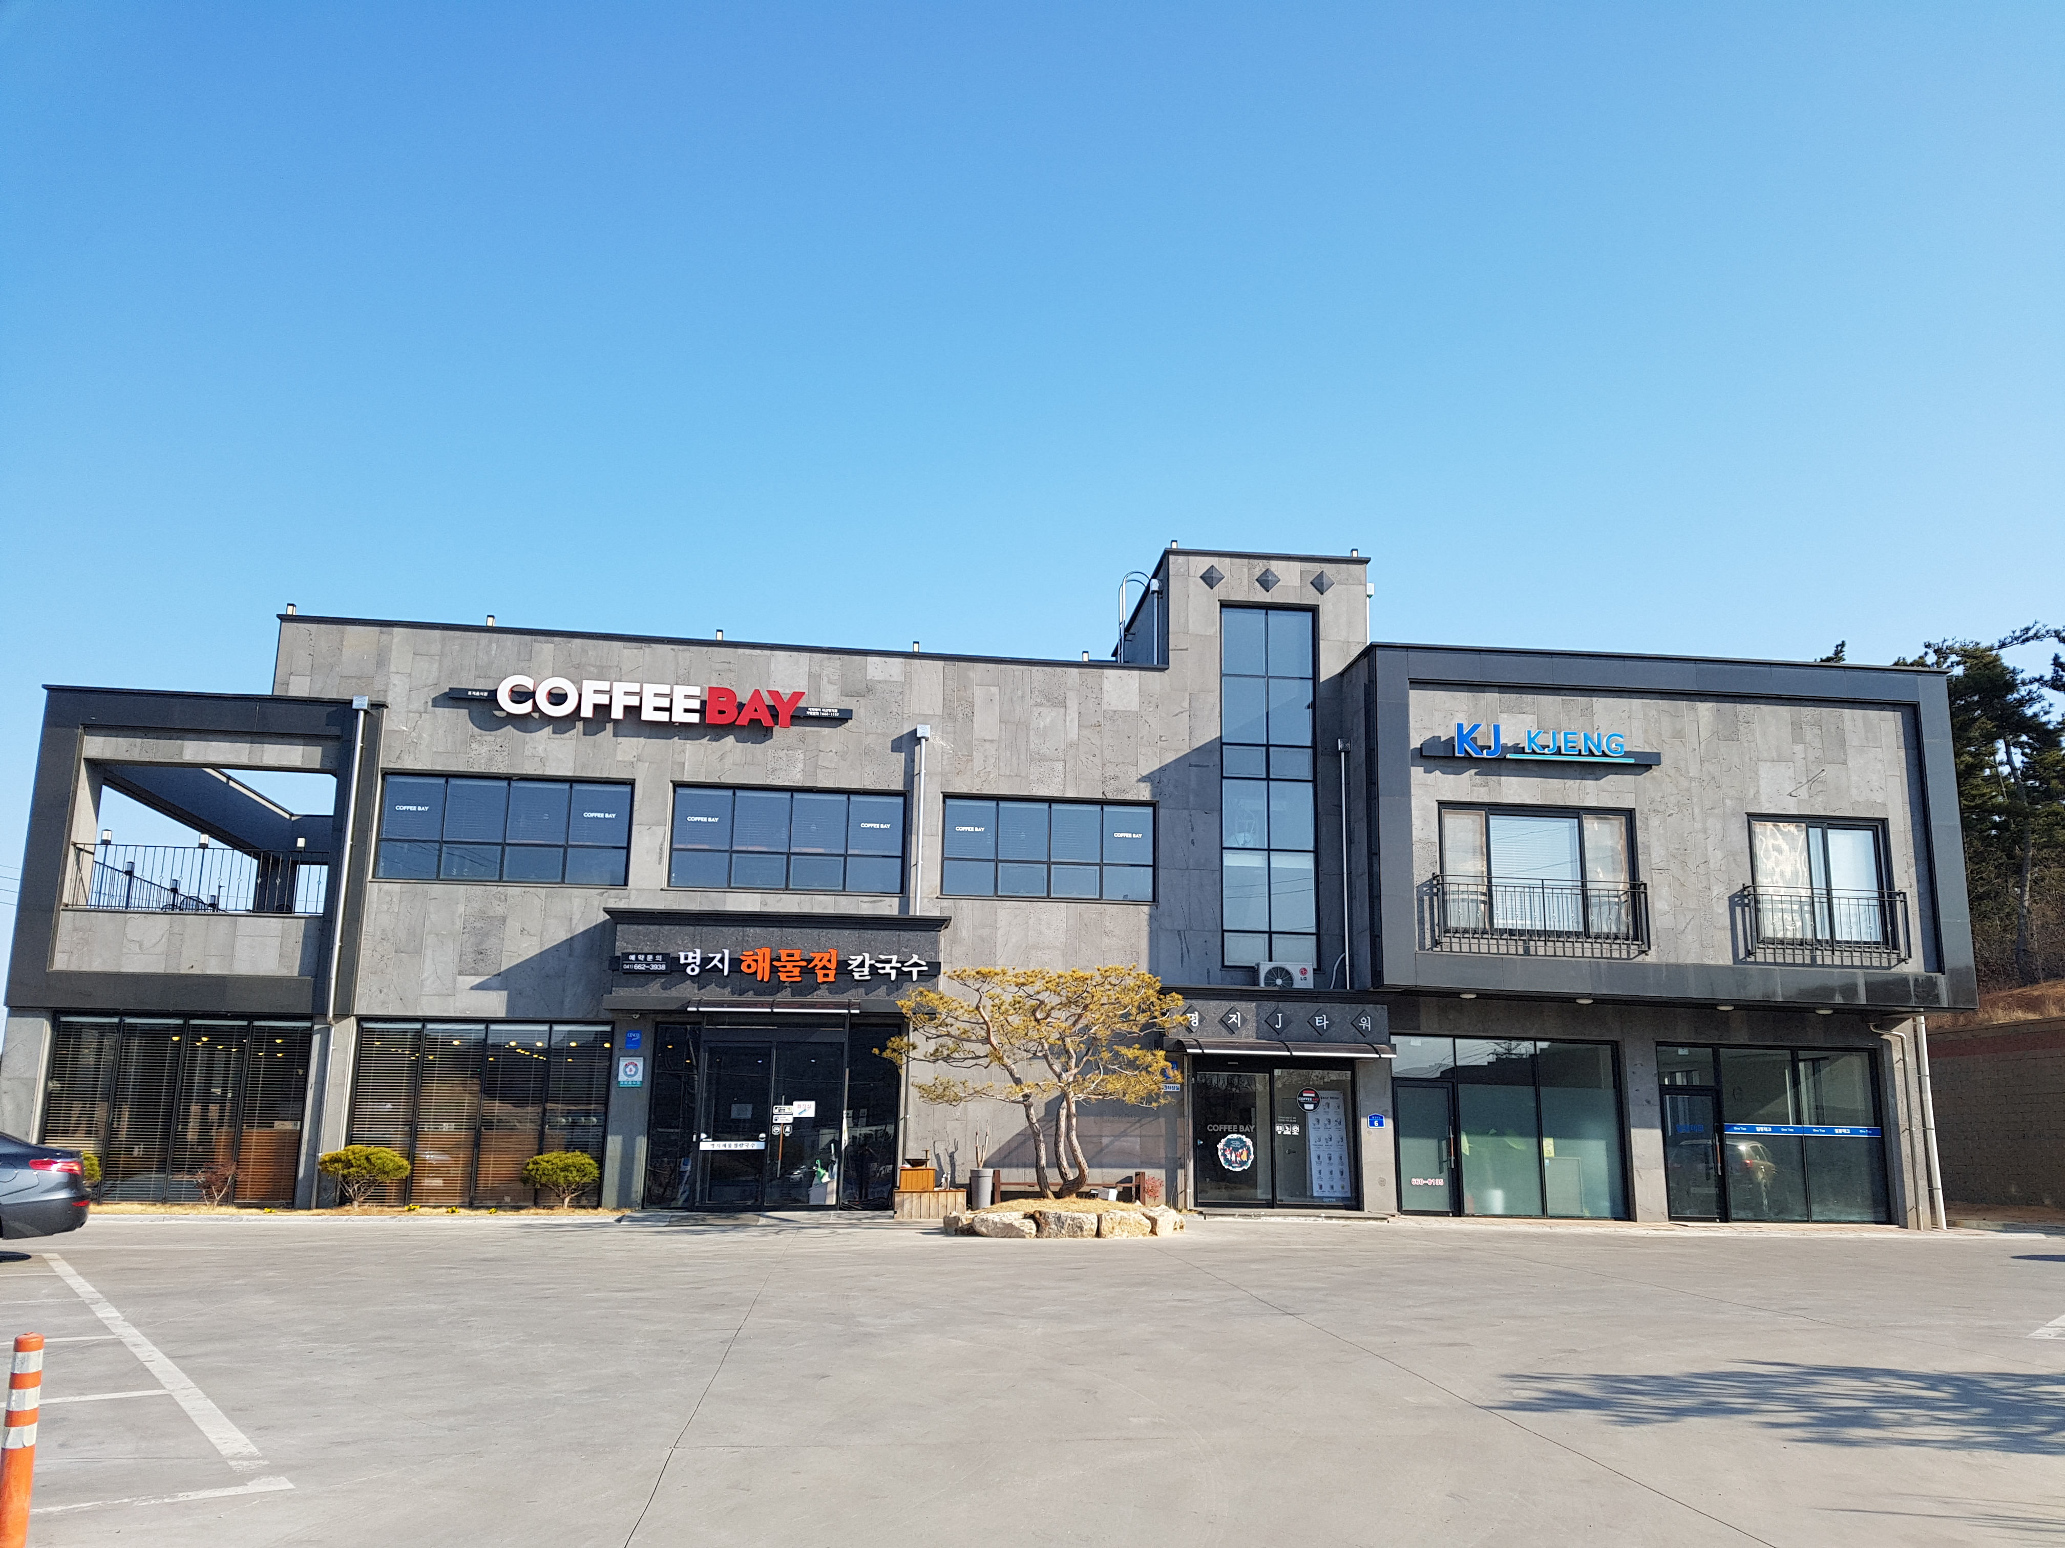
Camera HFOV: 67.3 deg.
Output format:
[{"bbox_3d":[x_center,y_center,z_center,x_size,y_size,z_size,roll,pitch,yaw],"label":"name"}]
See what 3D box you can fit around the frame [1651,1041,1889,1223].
[{"bbox_3d":[11.189,5.436,23.399,3.590,2.579,0.150,2,-12,-6],"label":"frame"}]

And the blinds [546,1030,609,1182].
[{"bbox_3d":[-6.368,4.717,21.600,0.822,2.261,0.060,2,-12,-6],"label":"blinds"}]

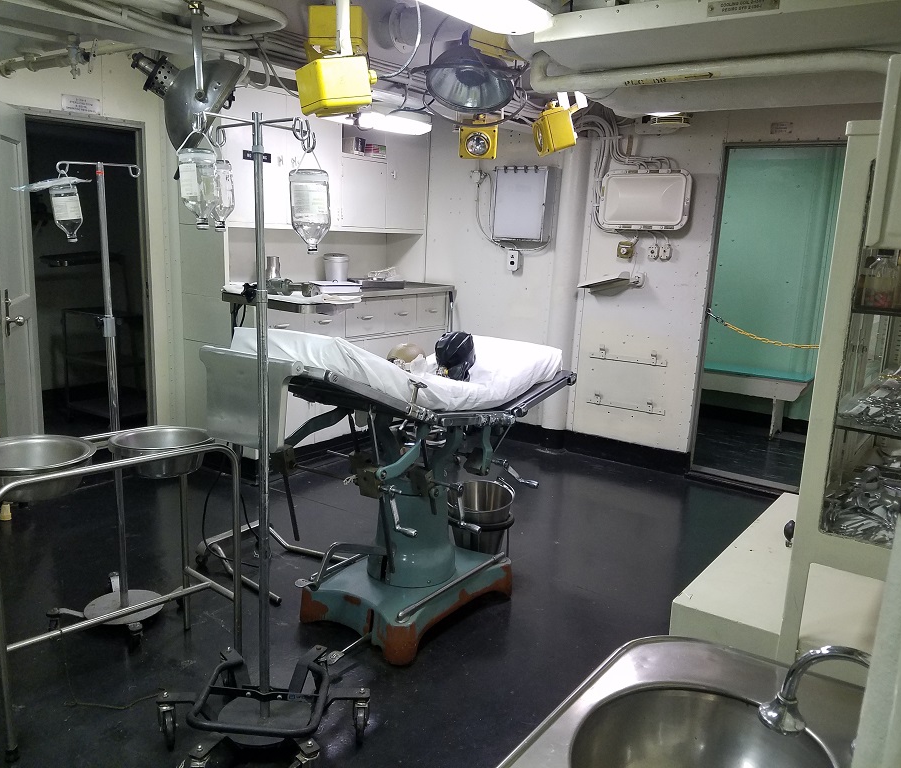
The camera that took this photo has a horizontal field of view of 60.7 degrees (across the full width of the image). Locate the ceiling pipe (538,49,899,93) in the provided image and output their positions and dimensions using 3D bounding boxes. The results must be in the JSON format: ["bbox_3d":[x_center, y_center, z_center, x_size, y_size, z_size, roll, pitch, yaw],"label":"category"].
[{"bbox_3d":[0.837,-1.098,2.702,1.290,0.105,0.100,11,14,35],"label":"ceiling pipe"}]

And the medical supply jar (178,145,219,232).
[{"bbox_3d":[-0.583,-0.452,1.785,0.088,0.190,0.088,11,14,35],"label":"medical supply jar"}]

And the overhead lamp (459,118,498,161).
[{"bbox_3d":[0.121,-1.063,3.340,0.168,0.178,0.175,3,27,5],"label":"overhead lamp"}]

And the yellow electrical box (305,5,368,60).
[{"bbox_3d":[-0.366,-1.125,2.470,0.172,0.160,0.150,4,12,9],"label":"yellow electrical box"}]

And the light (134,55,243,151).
[{"bbox_3d":[-0.826,-0.881,2.288,0.305,0.350,0.350,32,11,-5],"label":"light"}]

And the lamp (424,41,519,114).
[{"bbox_3d":[0.088,-1.272,3.039,0.360,0.250,0.360,1,-10,0],"label":"lamp"}]

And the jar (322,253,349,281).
[{"bbox_3d":[-0.790,-0.785,5.339,0.178,0.224,0.178,2,12,0],"label":"jar"}]

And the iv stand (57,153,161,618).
[{"bbox_3d":[-1.173,0.076,2.717,0.440,1.662,0.420,-3,13,-24],"label":"iv stand"}]

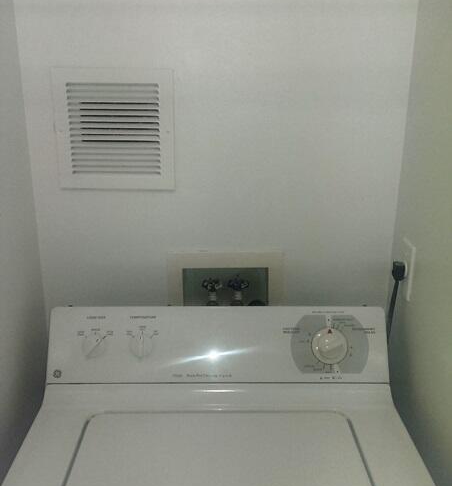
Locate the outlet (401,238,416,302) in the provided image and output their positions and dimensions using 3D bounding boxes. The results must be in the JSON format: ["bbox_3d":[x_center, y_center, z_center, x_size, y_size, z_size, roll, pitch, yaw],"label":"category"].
[{"bbox_3d":[0.372,0.054,1.228,0.008,0.115,0.071,0,18,-1],"label":"outlet"}]

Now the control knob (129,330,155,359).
[{"bbox_3d":[-0.169,0.205,1.191,0.050,0.056,0.024,0,-6,-1],"label":"control knob"}]

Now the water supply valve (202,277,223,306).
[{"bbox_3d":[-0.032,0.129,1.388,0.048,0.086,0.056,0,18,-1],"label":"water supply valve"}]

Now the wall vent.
[{"bbox_3d":[-0.230,-0.231,1.233,0.248,0.248,0.014,0,18,-1],"label":"wall vent"}]

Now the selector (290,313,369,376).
[{"bbox_3d":[0.212,0.204,1.191,0.159,0.119,0.034,0,-6,-1],"label":"selector"}]

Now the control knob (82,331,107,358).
[{"bbox_3d":[-0.263,0.204,1.190,0.048,0.052,0.024,0,-6,-1],"label":"control knob"}]

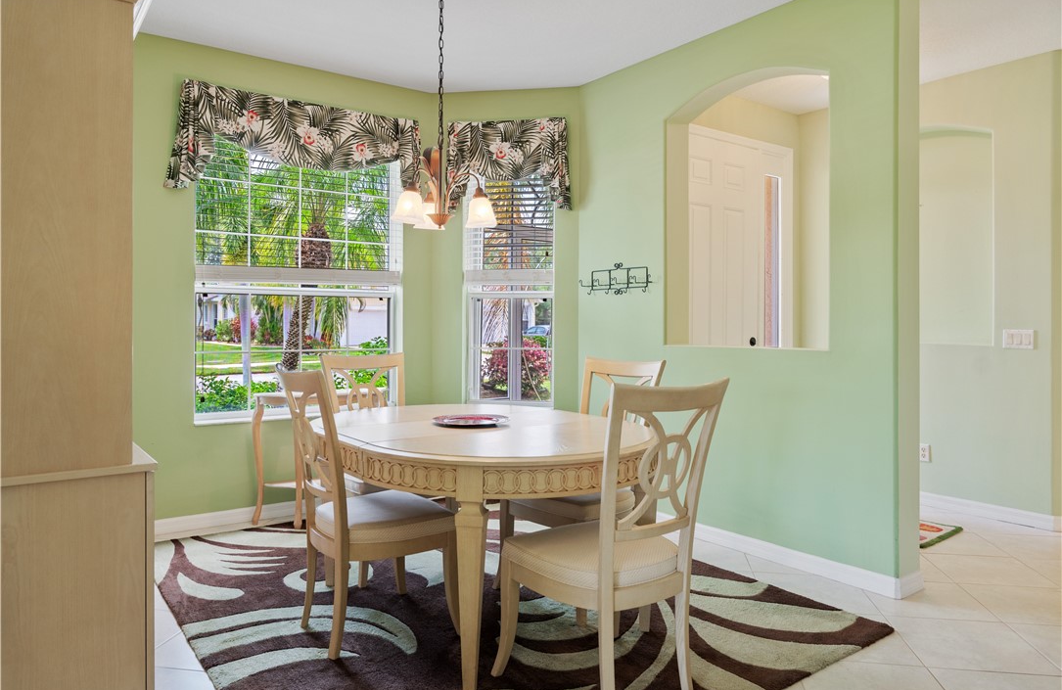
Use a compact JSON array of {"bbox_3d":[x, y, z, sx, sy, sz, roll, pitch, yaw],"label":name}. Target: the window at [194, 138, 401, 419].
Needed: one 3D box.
[{"bbox_3d":[-1.444,-0.433,4.508,1.310,1.760,0.130,-1,1,-35],"label":"window"}]

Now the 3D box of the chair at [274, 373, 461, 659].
[{"bbox_3d":[-0.628,0.588,2.735,0.585,1.020,0.545,-1,1,-36],"label":"chair"}]

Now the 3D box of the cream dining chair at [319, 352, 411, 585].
[{"bbox_3d":[-0.718,0.564,3.547,0.545,1.020,0.585,-1,1,-38],"label":"cream dining chair"}]

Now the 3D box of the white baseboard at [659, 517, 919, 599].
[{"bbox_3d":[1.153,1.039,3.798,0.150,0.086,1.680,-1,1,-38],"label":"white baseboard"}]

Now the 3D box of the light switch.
[{"bbox_3d":[2.917,-0.033,4.240,0.015,0.114,0.161,-1,1,-37],"label":"light switch"}]

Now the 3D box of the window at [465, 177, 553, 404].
[{"bbox_3d":[-0.139,-0.444,4.907,0.640,1.750,0.130,0,1,12],"label":"window"}]

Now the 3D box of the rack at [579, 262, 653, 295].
[{"bbox_3d":[0.516,-0.412,4.397,0.130,0.207,0.500,-1,1,-38],"label":"rack"}]

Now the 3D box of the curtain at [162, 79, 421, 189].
[{"bbox_3d":[-1.390,-1.194,4.386,1.590,0.630,0.140,-1,1,-35],"label":"curtain"}]

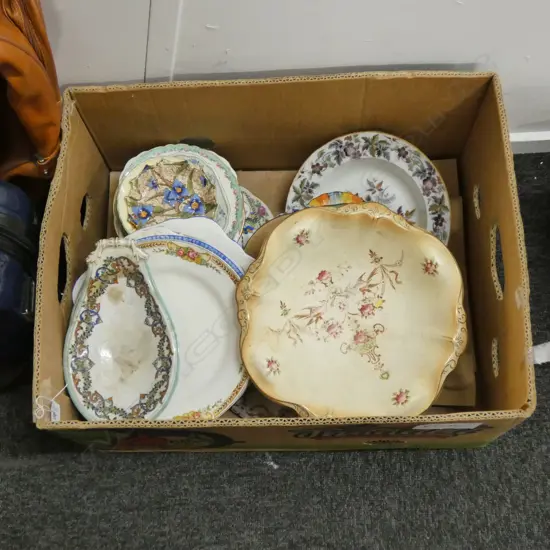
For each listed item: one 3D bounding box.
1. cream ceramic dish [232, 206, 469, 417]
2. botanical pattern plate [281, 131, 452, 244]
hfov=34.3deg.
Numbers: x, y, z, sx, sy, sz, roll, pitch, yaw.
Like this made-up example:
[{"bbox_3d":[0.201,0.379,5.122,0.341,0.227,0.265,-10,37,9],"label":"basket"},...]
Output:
[{"bbox_3d":[0.092,0.050,1.068,0.275,0.033,0.274,-1,83,5],"label":"cream ceramic dish"},{"bbox_3d":[0.120,-0.076,1.156,0.215,0.030,0.215,0,90,0],"label":"botanical pattern plate"}]

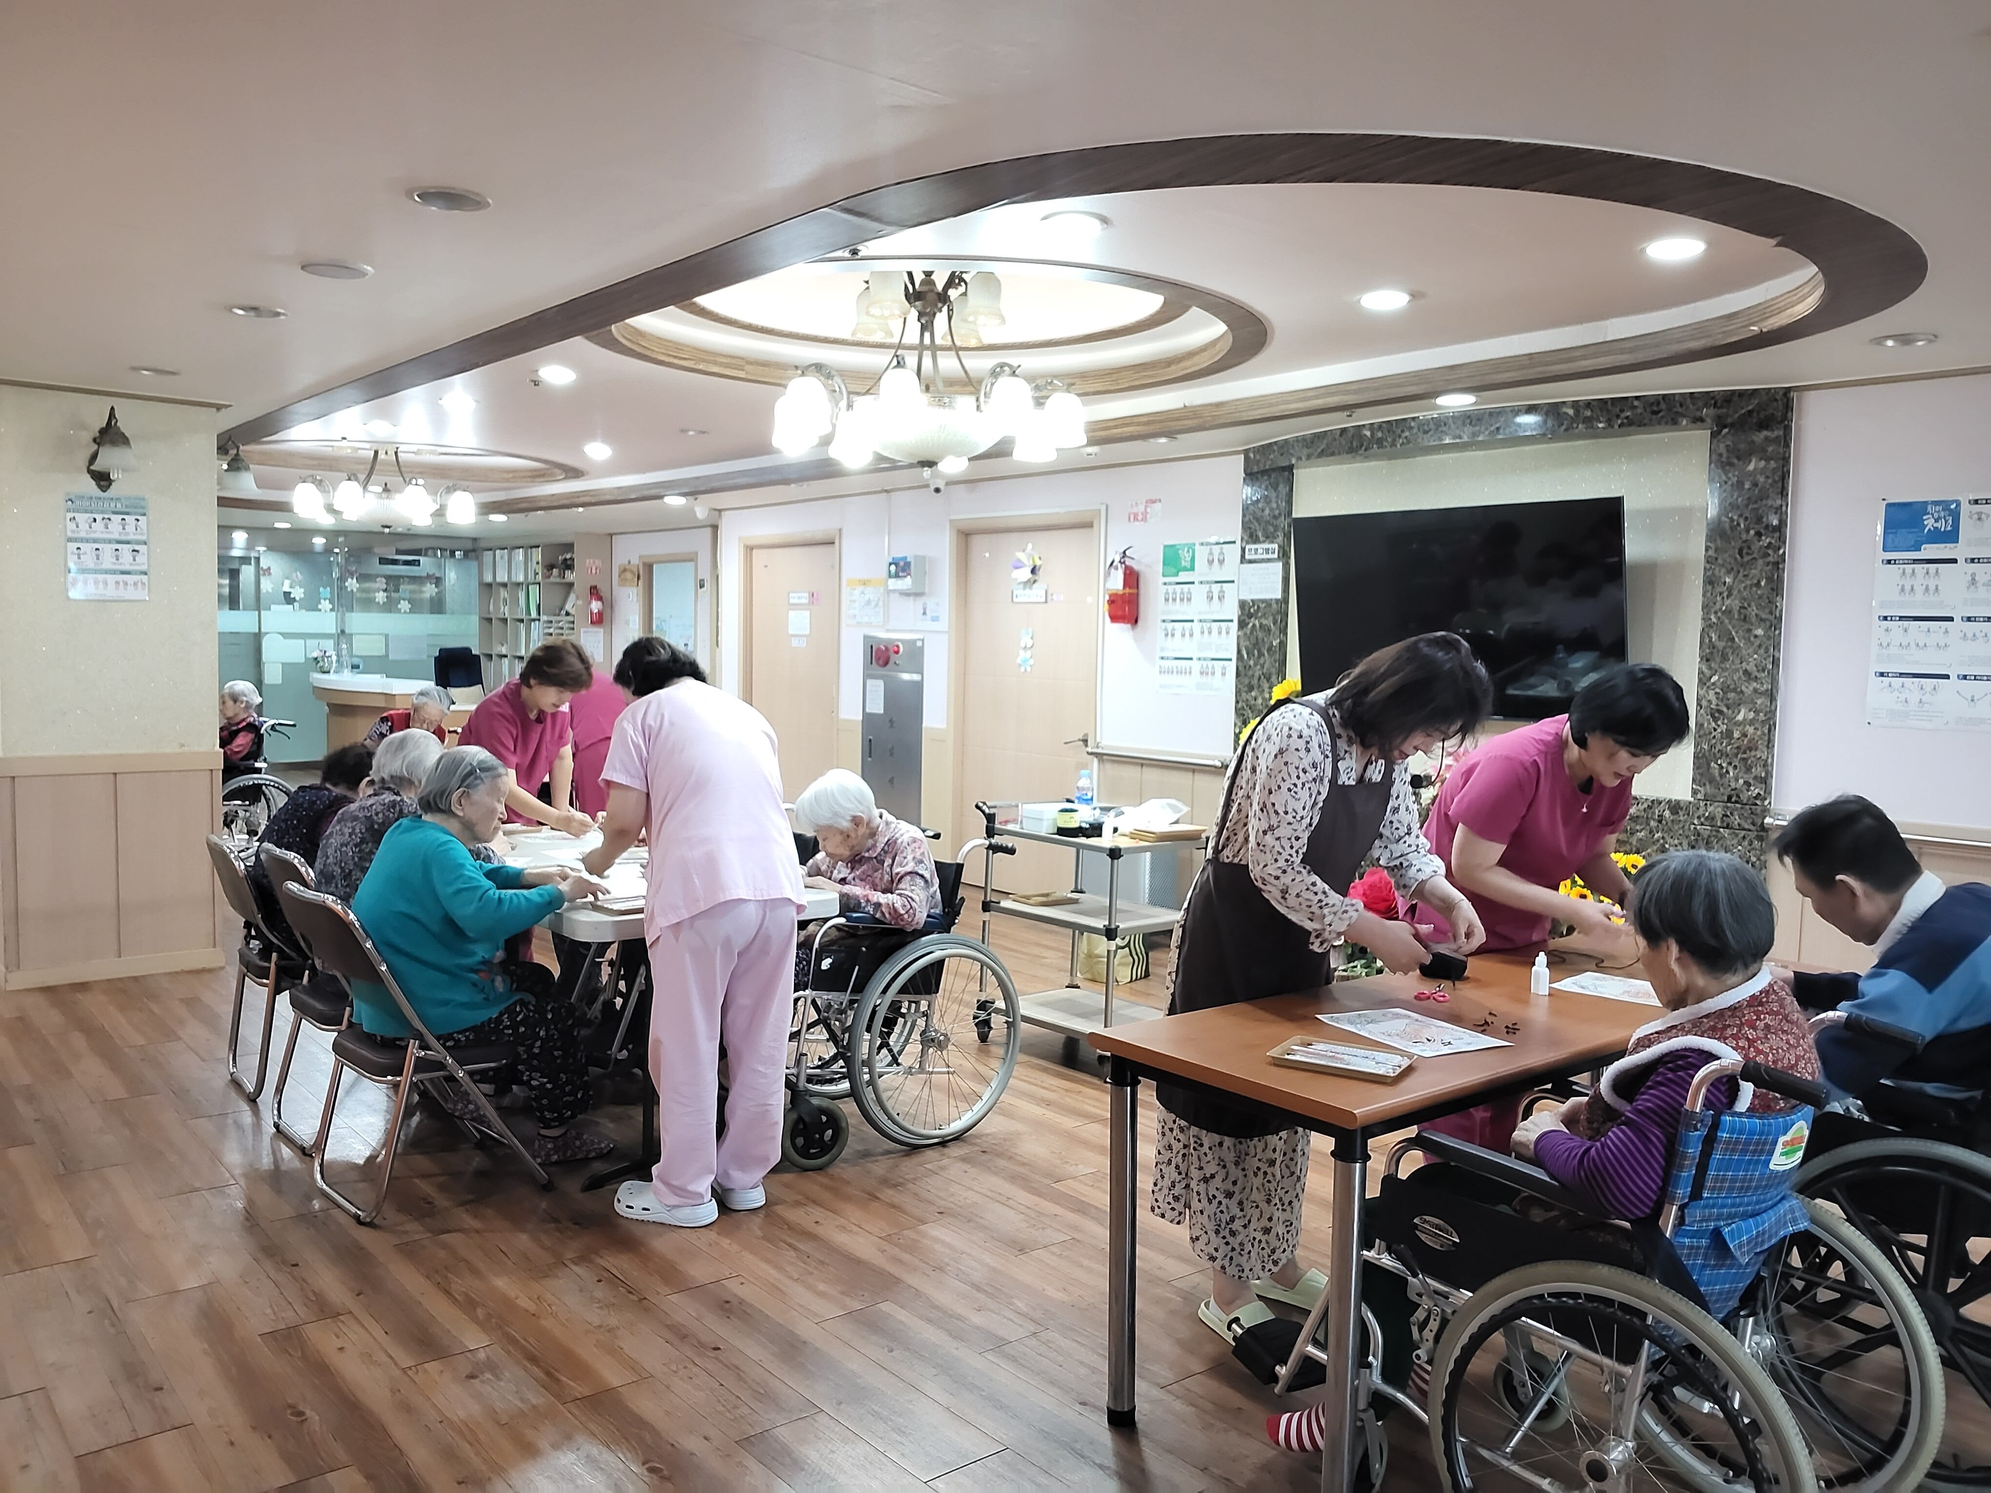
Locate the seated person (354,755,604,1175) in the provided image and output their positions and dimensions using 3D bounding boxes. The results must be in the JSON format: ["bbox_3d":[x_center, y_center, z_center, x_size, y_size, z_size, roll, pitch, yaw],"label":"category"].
[{"bbox_3d":[-1.356,0.570,3.975,0.720,1.140,0.480,-2,5,-41],"label":"seated person"}]

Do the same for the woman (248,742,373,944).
[{"bbox_3d":[-2.084,0.522,4.920,0.700,1.080,0.480,-2,5,-41],"label":"woman"}]

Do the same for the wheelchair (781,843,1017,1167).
[{"bbox_3d":[-0.461,0.697,4.406,1.000,0.870,0.640,-2,5,-35],"label":"wheelchair"}]

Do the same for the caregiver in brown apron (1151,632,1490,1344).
[{"bbox_3d":[0.676,0.500,3.151,0.520,1.475,0.730,-3,5,-43],"label":"caregiver in brown apron"}]

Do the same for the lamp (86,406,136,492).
[{"bbox_3d":[-3.488,-1.168,5.878,0.180,0.350,0.250,-2,5,-43],"label":"lamp"}]

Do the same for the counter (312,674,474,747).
[{"bbox_3d":[-5.362,-0.061,13.339,0.900,1.000,2.500,-3,5,-45],"label":"counter"}]

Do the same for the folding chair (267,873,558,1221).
[{"bbox_3d":[-1.492,0.748,3.865,0.540,0.800,0.460,-2,5,-41],"label":"folding chair"}]

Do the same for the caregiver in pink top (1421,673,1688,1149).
[{"bbox_3d":[1.411,0.491,3.803,0.680,1.440,0.520,4,5,38],"label":"caregiver in pink top"}]

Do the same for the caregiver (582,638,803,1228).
[{"bbox_3d":[-0.813,0.443,3.852,0.680,1.440,0.520,4,5,34],"label":"caregiver"}]

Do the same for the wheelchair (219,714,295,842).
[{"bbox_3d":[-4.541,0.311,8.647,1.020,0.900,0.640,-2,5,-39],"label":"wheelchair"}]

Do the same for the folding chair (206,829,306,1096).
[{"bbox_3d":[-2.196,0.671,4.835,0.510,0.790,0.460,-2,5,-41],"label":"folding chair"}]

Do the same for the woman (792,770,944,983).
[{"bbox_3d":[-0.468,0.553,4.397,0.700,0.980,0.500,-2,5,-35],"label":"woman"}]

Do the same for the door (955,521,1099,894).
[{"bbox_3d":[0.134,-0.223,8.603,0.120,2.170,1.240,-2,5,-40],"label":"door"}]

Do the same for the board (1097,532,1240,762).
[{"bbox_3d":[0.852,-0.515,7.478,0.040,1.132,0.948,-2,5,-40],"label":"board"}]

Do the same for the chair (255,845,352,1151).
[{"bbox_3d":[-1.836,0.710,4.332,0.530,0.800,0.460,-2,5,-41],"label":"chair"}]

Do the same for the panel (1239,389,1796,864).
[{"bbox_3d":[1.948,-0.166,6.336,0.100,2.420,2.580,-2,5,-40],"label":"panel"}]

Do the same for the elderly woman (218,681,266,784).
[{"bbox_3d":[-4.554,0.142,8.623,0.700,1.050,0.500,-2,5,-39],"label":"elderly woman"}]

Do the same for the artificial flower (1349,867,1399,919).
[{"bbox_3d":[1.114,0.442,4.400,0.150,0.160,0.150,2,4,14],"label":"artificial flower"}]

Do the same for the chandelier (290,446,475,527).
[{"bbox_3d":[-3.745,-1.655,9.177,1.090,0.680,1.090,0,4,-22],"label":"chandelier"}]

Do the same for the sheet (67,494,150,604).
[{"bbox_3d":[-3.592,-0.802,6.059,0.295,0.420,0.012,-2,5,-39],"label":"sheet"}]

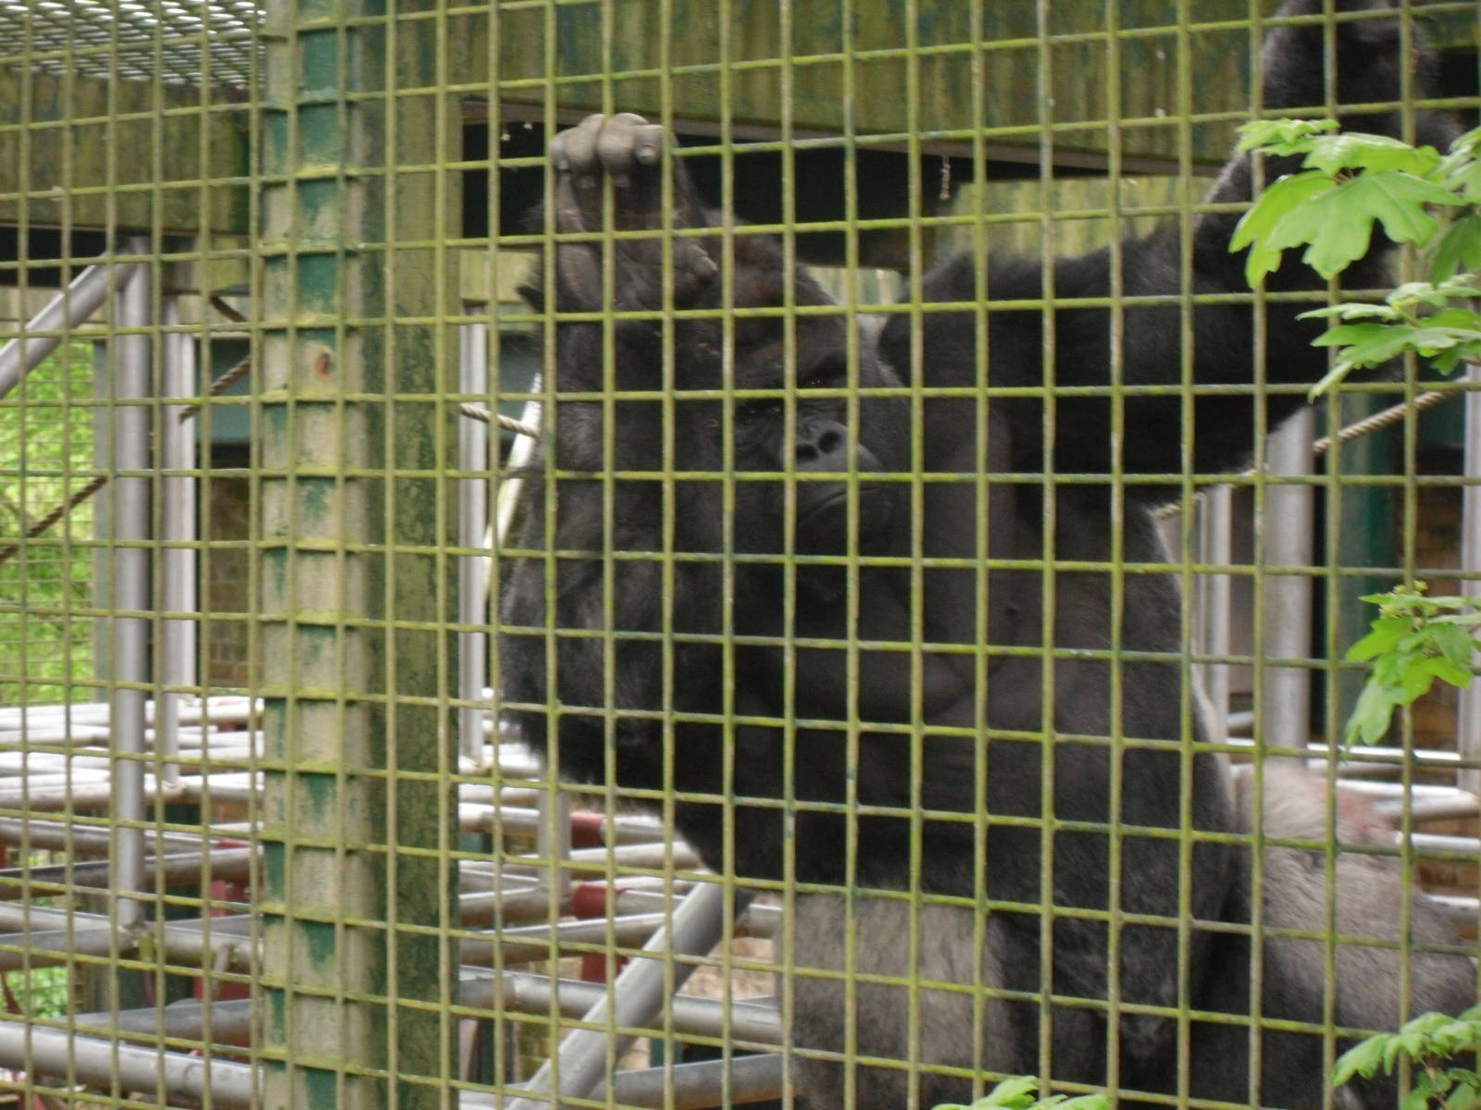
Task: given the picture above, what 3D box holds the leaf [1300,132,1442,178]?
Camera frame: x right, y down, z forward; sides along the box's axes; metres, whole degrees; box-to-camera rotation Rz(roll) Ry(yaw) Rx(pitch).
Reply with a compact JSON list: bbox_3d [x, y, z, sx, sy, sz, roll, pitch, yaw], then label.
[{"bbox_3d":[0.387,-0.245,2.750,0.086,0.025,0.060,0,1,8],"label":"leaf"}]

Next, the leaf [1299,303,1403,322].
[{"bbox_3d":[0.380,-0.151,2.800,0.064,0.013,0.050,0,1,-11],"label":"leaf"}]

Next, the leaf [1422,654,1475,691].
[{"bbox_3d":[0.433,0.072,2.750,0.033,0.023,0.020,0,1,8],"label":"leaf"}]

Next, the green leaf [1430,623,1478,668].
[{"bbox_3d":[0.445,0.057,2.800,0.032,0.030,0.024,0,1,-11],"label":"green leaf"}]

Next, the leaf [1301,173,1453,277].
[{"bbox_3d":[0.387,-0.202,2.750,0.103,0.065,0.040,0,1,8],"label":"leaf"}]

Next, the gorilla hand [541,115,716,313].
[{"bbox_3d":[-0.102,-0.320,4.170,0.140,0.183,0.110,1,1,27],"label":"gorilla hand"}]

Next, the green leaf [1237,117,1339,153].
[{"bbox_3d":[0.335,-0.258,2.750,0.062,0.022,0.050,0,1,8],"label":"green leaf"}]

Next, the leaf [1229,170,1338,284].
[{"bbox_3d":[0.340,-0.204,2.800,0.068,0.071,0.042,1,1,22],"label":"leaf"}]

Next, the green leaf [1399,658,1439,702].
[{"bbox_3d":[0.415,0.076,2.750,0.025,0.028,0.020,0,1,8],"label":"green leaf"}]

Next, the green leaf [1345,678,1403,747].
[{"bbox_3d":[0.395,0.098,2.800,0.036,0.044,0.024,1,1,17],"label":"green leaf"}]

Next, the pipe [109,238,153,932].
[{"bbox_3d":[-0.934,0.046,6.900,0.050,1.060,0.050,0,1,-7],"label":"pipe"}]

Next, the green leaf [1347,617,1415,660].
[{"bbox_3d":[0.400,0.052,2.800,0.044,0.028,0.028,1,1,22],"label":"green leaf"}]

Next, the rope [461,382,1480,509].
[{"bbox_3d":[0.363,-0.178,7.400,1.660,0.200,0.120,0,1,0],"label":"rope"}]

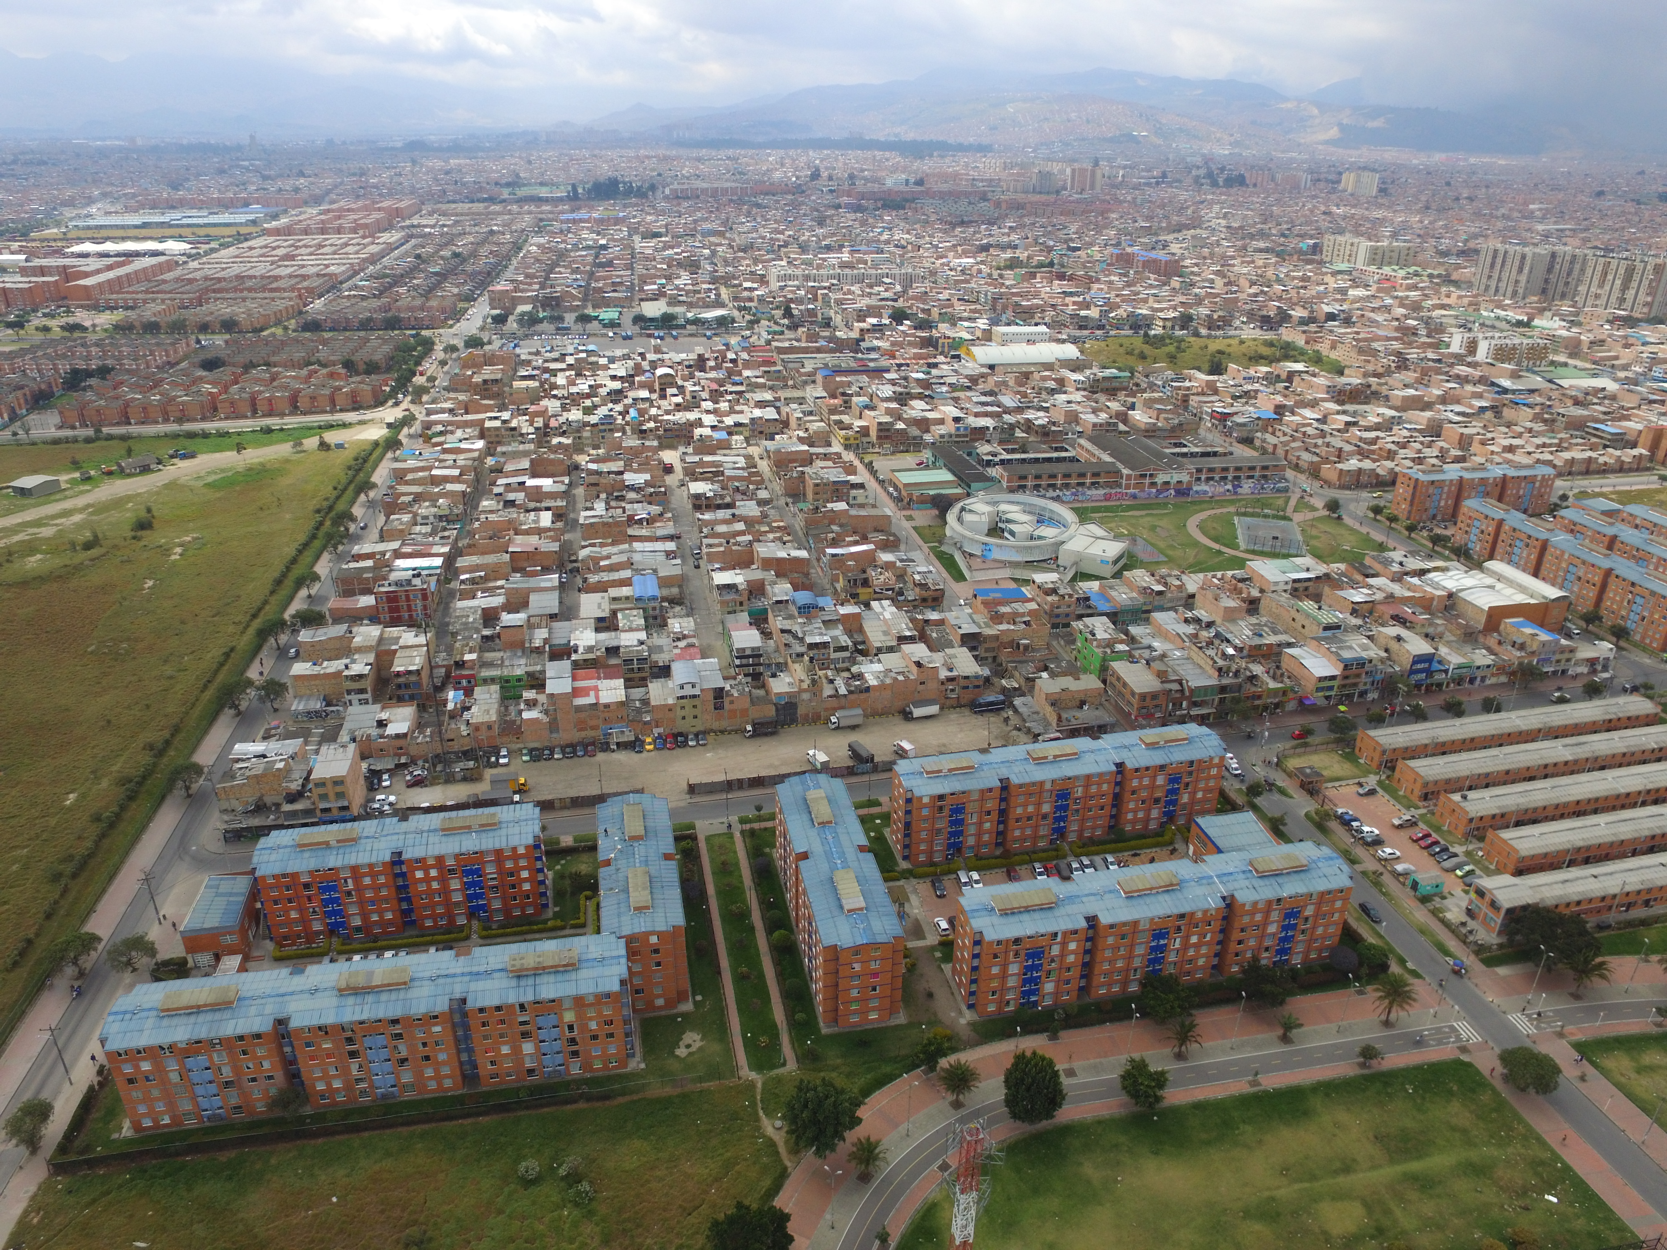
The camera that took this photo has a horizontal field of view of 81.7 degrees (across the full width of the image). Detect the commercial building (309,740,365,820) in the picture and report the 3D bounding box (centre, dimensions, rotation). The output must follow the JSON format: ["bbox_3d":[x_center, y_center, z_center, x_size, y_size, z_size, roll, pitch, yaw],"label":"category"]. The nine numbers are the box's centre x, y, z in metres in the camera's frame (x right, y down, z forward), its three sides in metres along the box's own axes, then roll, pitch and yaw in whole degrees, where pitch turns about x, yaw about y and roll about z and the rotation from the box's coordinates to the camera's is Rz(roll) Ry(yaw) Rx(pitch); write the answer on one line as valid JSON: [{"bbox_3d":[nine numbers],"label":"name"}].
[{"bbox_3d":[-92.224,30.423,180.797,5.643,11.628,10.944,-6,27,-12],"label":"commercial building"}]

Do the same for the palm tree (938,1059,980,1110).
[{"bbox_3d":[16.519,60.898,126.440,5.700,6.270,5.700,0,27,0],"label":"palm tree"}]

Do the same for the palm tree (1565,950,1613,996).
[{"bbox_3d":[111.963,52.527,143.514,6.840,6.612,6.840,0,27,0],"label":"palm tree"}]

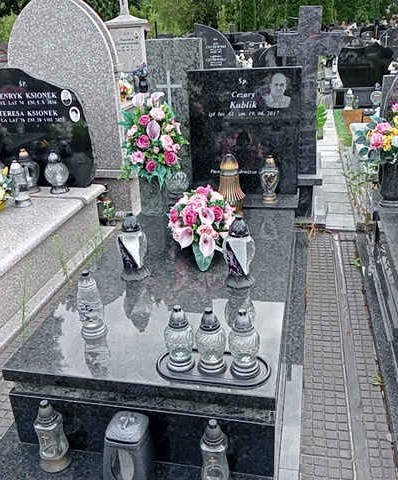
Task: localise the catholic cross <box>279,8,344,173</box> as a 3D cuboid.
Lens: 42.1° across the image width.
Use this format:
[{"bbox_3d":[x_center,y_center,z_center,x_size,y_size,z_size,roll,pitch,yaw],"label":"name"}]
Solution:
[{"bbox_3d":[0.745,-0.986,3.510,0.435,1.085,0.100,2,23,12],"label":"catholic cross"}]

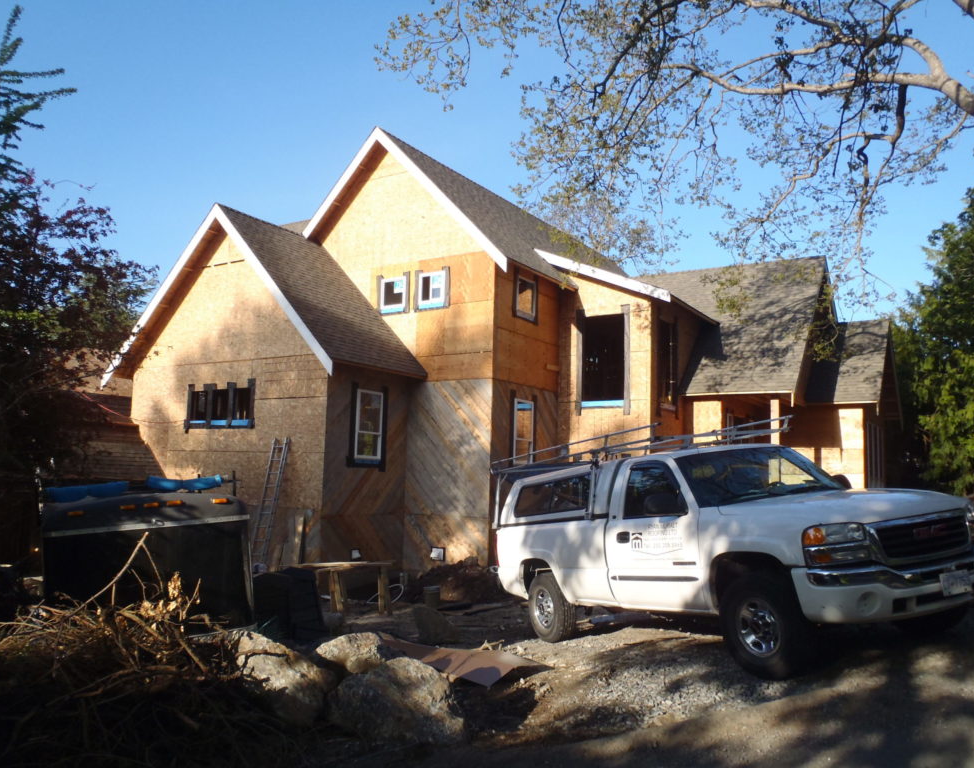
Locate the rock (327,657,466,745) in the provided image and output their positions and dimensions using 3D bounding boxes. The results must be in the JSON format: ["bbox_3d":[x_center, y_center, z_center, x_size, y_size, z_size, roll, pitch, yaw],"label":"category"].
[{"bbox_3d":[-0.601,2.045,5.500,0.870,0.470,0.680,2,-6,-6],"label":"rock"}]

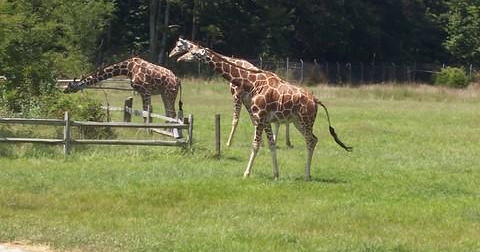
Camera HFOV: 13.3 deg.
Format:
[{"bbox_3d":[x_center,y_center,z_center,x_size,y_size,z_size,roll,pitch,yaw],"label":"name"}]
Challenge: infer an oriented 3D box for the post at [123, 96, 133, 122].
[{"bbox_3d":[-3.508,-0.468,64.000,0.230,0.950,0.220,0,2,0],"label":"post"}]

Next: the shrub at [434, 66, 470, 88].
[{"bbox_3d":[16.568,-3.742,160.000,2.800,1.850,2.500,0,2,0],"label":"shrub"}]

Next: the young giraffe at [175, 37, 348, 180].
[{"bbox_3d":[0.469,-0.280,41.000,3.500,2.750,0.700,0,2,9],"label":"young giraffe"}]

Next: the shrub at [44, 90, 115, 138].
[{"bbox_3d":[-4.458,-0.306,57.000,1.950,1.400,1.700,0,2,0],"label":"shrub"}]

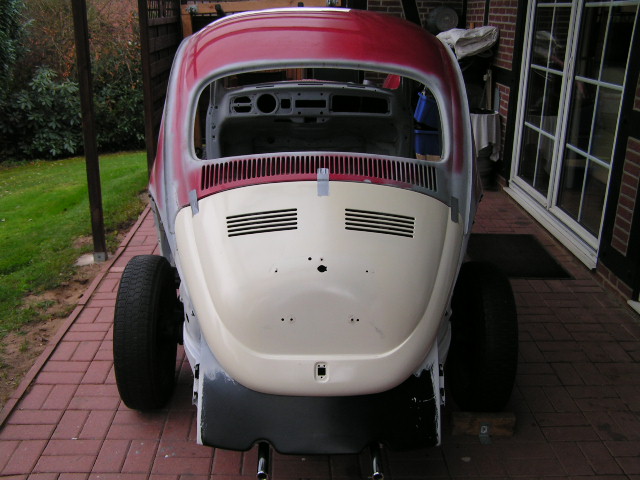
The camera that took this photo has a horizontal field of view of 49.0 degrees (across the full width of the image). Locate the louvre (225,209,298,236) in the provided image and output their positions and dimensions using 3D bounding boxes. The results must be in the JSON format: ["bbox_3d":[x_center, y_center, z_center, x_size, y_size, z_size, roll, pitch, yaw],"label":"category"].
[{"bbox_3d":[-0.197,-0.058,2.408,0.252,0.030,0.083,-6,58,11],"label":"louvre"}]

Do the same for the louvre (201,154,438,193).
[{"bbox_3d":[0.004,-0.249,2.571,0.887,0.114,0.114,1,59,-1],"label":"louvre"}]

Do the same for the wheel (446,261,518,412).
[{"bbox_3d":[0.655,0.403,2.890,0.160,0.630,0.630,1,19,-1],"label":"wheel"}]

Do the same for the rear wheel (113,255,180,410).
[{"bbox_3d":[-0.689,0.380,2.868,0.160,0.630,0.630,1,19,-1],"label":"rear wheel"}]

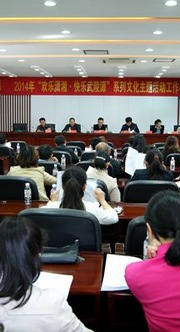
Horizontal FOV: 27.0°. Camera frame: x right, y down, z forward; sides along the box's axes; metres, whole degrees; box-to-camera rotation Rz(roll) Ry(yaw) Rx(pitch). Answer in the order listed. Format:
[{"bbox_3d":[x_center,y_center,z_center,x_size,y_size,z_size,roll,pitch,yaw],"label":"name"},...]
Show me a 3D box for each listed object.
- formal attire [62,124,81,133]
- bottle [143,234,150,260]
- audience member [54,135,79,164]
[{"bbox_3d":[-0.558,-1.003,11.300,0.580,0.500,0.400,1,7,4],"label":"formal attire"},{"bbox_3d":[0.349,0.465,2.200,0.063,0.207,0.063,0,7,4],"label":"bottle"},{"bbox_3d":[-0.471,0.004,7.003,0.500,1.180,0.680,1,7,4],"label":"audience member"}]

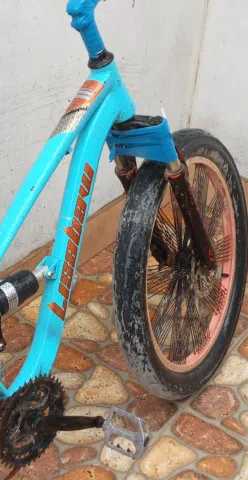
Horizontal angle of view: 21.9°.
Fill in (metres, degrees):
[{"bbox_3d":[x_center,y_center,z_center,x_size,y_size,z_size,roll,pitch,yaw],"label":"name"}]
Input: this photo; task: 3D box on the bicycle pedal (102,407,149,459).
[{"bbox_3d":[0.005,0.377,1.254,0.098,0.077,0.027,11,-5,37],"label":"bicycle pedal"}]

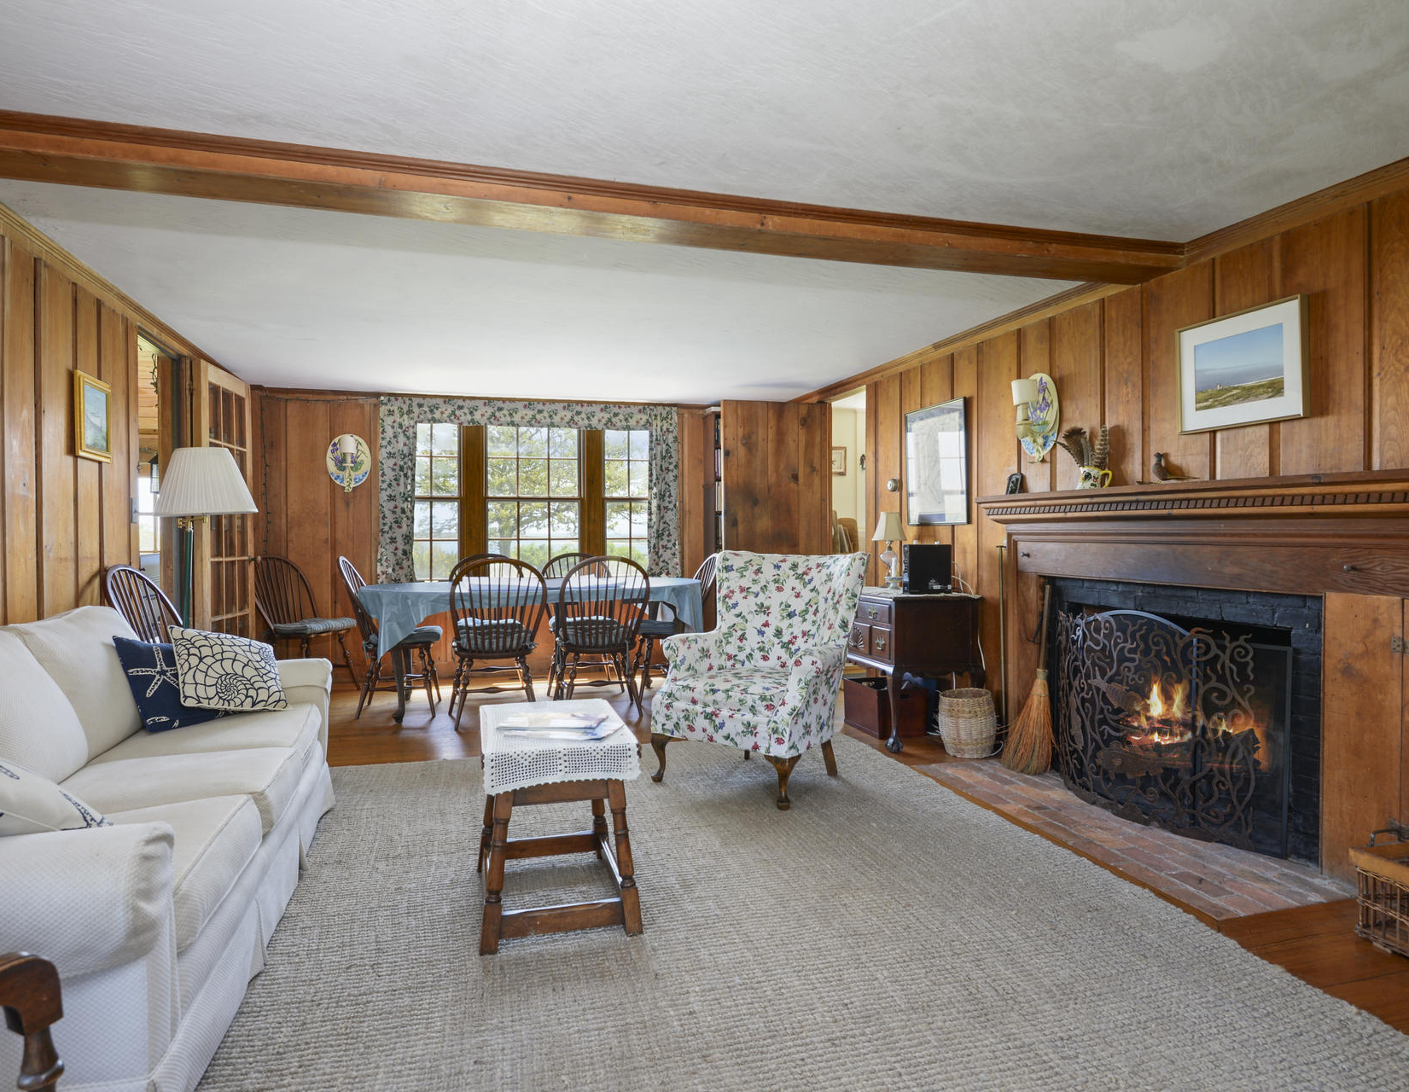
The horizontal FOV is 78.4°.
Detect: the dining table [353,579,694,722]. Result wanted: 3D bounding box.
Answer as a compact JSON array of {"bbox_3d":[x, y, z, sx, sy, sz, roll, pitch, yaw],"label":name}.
[{"bbox_3d":[-1.074,0.656,5.741,2.233,0.764,1.144,0,1,-16],"label":"dining table"}]

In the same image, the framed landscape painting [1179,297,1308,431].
[{"bbox_3d":[1.978,-0.649,3.191,0.033,0.410,0.499,0,1,-19],"label":"framed landscape painting"}]

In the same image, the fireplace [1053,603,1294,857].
[{"bbox_3d":[1.870,0.660,3.464,0.462,0.814,1.133,0,1,-19],"label":"fireplace"}]

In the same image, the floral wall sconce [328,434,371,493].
[{"bbox_3d":[-2.619,-0.613,6.365,0.302,0.429,0.110,0,1,-19],"label":"floral wall sconce"}]

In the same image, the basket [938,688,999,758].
[{"bbox_3d":[1.355,0.905,4.401,0.286,0.302,0.286,0,1,-19],"label":"basket"}]

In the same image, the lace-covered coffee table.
[{"bbox_3d":[-0.458,0.800,2.602,0.434,0.544,0.605,0,1,-16],"label":"lace-covered coffee table"}]

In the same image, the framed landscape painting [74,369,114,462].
[{"bbox_3d":[-2.643,-0.544,3.730,0.033,0.351,0.341,0,1,-15],"label":"framed landscape painting"}]

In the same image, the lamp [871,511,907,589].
[{"bbox_3d":[1.077,0.032,5.046,0.198,0.440,0.198,0,1,0],"label":"lamp"}]

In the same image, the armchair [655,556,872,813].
[{"bbox_3d":[0.246,0.545,3.935,0.797,1.028,0.737,1,1,37],"label":"armchair"}]

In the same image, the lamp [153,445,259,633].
[{"bbox_3d":[-2.185,0.311,3.763,0.451,1.491,0.451,0,1,-19],"label":"lamp"}]

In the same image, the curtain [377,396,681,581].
[{"bbox_3d":[-1.314,-0.414,6.798,2.357,1.419,0.110,0,1,-19],"label":"curtain"}]

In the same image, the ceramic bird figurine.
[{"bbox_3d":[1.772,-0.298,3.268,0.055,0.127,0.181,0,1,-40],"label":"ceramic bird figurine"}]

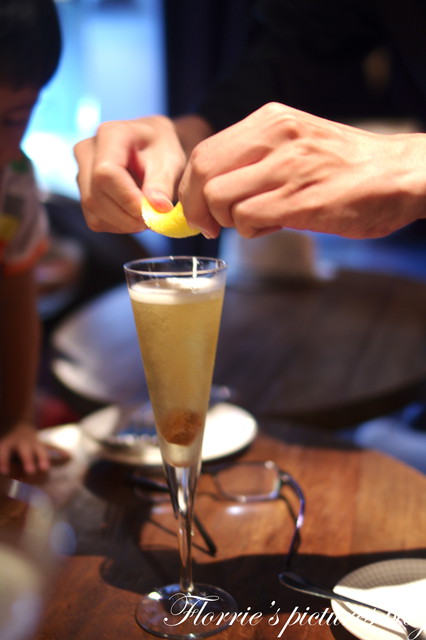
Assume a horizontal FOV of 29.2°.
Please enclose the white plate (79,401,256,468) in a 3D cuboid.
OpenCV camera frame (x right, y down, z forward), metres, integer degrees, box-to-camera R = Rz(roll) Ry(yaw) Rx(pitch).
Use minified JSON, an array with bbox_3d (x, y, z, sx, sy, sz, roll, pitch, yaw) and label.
[{"bbox_3d":[-0.043,0.117,0.803,0.173,0.020,0.173,-1,12,0],"label":"white plate"}]

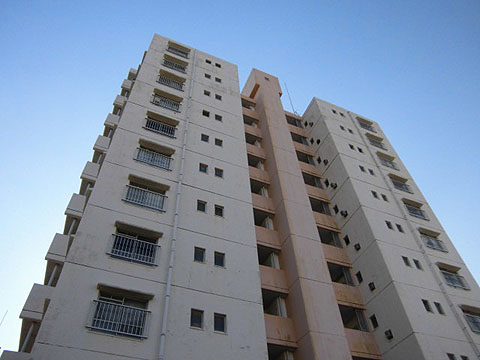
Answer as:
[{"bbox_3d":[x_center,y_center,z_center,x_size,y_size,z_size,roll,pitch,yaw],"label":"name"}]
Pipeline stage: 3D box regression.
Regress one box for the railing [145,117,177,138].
[{"bbox_3d":[-4.215,-2.746,19.239,1.776,0.875,0.170,17,-52,-17],"label":"railing"}]

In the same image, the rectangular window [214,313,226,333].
[{"bbox_3d":[-0.721,5.110,12.848,0.480,0.690,0.120,17,-52,-17],"label":"rectangular window"}]

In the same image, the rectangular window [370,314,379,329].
[{"bbox_3d":[7.220,7.573,19.217,0.100,0.690,0.400,17,-52,-17],"label":"rectangular window"}]

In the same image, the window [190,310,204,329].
[{"bbox_3d":[-1.505,4.877,12.595,0.480,0.690,0.120,17,-52,-17],"label":"window"}]

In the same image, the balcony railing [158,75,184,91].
[{"bbox_3d":[-4.565,-6.367,23.827,1.850,0.920,0.180,17,-52,-17],"label":"balcony railing"}]

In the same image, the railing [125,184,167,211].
[{"bbox_3d":[-4.058,0.816,15.611,1.850,0.900,0.140,17,-52,-17],"label":"railing"}]

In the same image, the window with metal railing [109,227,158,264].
[{"bbox_3d":[-3.950,2.563,13.659,1.700,1.220,0.180,17,-52,-17],"label":"window with metal railing"}]

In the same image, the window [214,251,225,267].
[{"bbox_3d":[-0.811,3.228,14.689,0.441,0.700,0.130,17,-52,-17],"label":"window"}]

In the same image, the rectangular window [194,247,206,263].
[{"bbox_3d":[-1.640,3.070,14.730,0.460,0.680,0.100,17,-52,-17],"label":"rectangular window"}]

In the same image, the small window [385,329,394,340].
[{"bbox_3d":[7.408,7.660,17.834,0.110,0.430,0.385,17,-52,-17],"label":"small window"}]

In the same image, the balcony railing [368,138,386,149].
[{"bbox_3d":[11.954,-3.142,31.505,1.850,0.900,0.140,17,-52,-17],"label":"balcony railing"}]

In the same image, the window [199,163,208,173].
[{"bbox_3d":[-1.912,-0.583,18.875,0.460,0.690,0.120,17,-52,-17],"label":"window"}]

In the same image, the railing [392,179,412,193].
[{"bbox_3d":[12.209,0.482,27.277,1.850,0.900,0.140,17,-52,-17],"label":"railing"}]

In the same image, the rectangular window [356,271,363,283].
[{"bbox_3d":[7.080,5.733,21.203,0.120,0.650,0.400,17,-52,-17],"label":"rectangular window"}]

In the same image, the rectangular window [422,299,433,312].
[{"bbox_3d":[9.387,6.305,18.002,0.426,0.683,0.130,17,-52,-17],"label":"rectangular window"}]

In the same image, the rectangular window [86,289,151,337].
[{"bbox_3d":[-3.748,4.217,11.395,1.670,1.290,0.180,17,-52,-17],"label":"rectangular window"}]

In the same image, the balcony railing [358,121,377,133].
[{"bbox_3d":[11.998,-4.843,33.358,1.800,0.920,0.180,17,-52,-17],"label":"balcony railing"}]

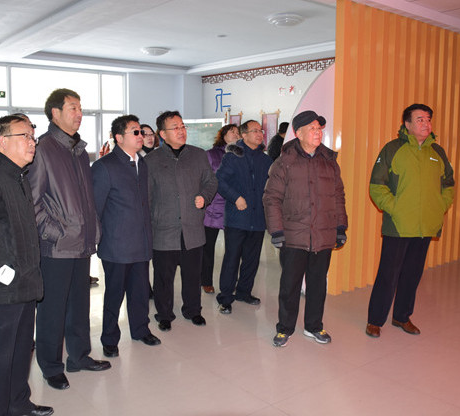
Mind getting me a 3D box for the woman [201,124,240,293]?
[{"bbox_3d":[-0.077,0.002,5.453,0.460,1.679,0.330,-6,10,-42],"label":"woman"}]

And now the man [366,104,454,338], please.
[{"bbox_3d":[1.356,0.100,4.203,0.600,1.804,0.380,-1,7,-8],"label":"man"}]

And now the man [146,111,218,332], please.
[{"bbox_3d":[-0.379,0.103,4.373,0.540,1.751,0.360,-3,8,-24],"label":"man"}]

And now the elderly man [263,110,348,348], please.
[{"bbox_3d":[0.537,0.155,4.027,0.600,1.738,0.370,-1,7,-12],"label":"elderly man"}]

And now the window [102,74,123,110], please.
[{"bbox_3d":[-2.660,-2.626,12.286,0.576,0.790,0.080,-6,9,-39],"label":"window"}]

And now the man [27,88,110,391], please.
[{"bbox_3d":[-0.985,0.190,3.381,0.390,1.829,0.510,4,8,26],"label":"man"}]

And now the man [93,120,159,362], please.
[{"bbox_3d":[-0.712,0.193,3.880,0.370,1.698,0.490,5,9,32],"label":"man"}]

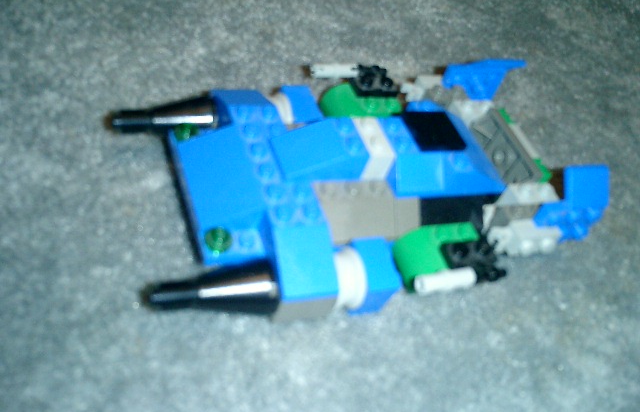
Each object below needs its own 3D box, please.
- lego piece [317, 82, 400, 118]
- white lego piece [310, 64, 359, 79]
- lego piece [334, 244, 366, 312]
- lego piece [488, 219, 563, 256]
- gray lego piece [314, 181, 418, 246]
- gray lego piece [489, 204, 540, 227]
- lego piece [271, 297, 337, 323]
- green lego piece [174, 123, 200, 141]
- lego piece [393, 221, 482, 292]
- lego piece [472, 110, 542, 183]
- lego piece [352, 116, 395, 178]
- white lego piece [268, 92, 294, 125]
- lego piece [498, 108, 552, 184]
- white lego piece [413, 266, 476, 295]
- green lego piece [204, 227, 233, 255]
[{"bbox_3d":[0.014,-0.034,0.233,0.024,0.010,0.016,-3,52,-26],"label":"lego piece"},{"bbox_3d":[0.006,-0.047,0.232,0.017,0.005,0.005,-4,52,-26],"label":"white lego piece"},{"bbox_3d":[0.005,0.020,0.186,0.008,0.016,0.016,-3,52,-26],"label":"lego piece"},{"bbox_3d":[0.061,0.009,0.203,0.021,0.009,0.006,-3,52,-26],"label":"lego piece"},{"bbox_3d":[0.013,0.001,0.195,0.032,0.011,0.016,-3,52,-26],"label":"gray lego piece"},{"bbox_3d":[0.061,0.005,0.207,0.016,0.010,0.008,-3,52,-26],"label":"gray lego piece"},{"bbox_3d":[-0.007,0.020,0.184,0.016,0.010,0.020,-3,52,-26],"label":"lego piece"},{"bbox_3d":[-0.039,-0.022,0.196,0.008,0.005,0.008,-4,52,-26],"label":"green lego piece"},{"bbox_3d":[0.036,0.014,0.196,0.024,0.011,0.016,-4,52,-26],"label":"lego piece"},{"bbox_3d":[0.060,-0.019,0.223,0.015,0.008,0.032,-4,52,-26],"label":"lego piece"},{"bbox_3d":[0.015,-0.018,0.197,0.008,0.011,0.016,-4,52,-26],"label":"lego piece"},{"bbox_3d":[-0.016,-0.029,0.222,0.010,0.016,0.016,-4,52,-26],"label":"white lego piece"},{"bbox_3d":[0.064,-0.020,0.224,0.005,0.008,0.032,-3,52,-26],"label":"lego piece"},{"bbox_3d":[0.035,0.020,0.182,0.017,0.005,0.005,-9,54,-20],"label":"white lego piece"},{"bbox_3d":[-0.026,0.009,0.175,0.008,0.005,0.008,-3,52,-26],"label":"green lego piece"}]

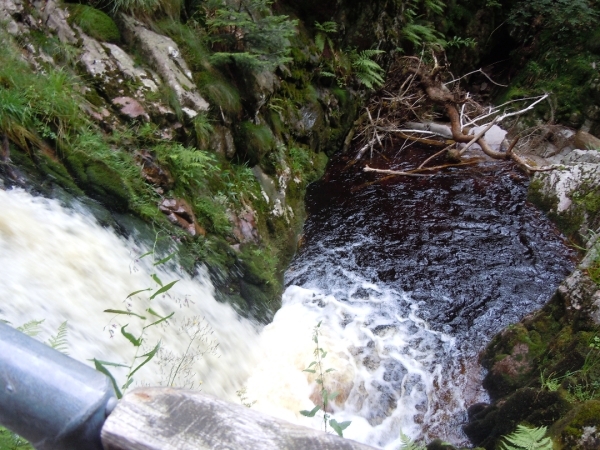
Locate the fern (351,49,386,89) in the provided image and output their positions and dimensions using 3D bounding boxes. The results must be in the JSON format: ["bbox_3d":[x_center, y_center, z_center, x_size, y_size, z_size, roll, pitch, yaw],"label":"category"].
[{"bbox_3d":[1.163,-2.658,8.830,0.560,0.540,0.550,11,34,17],"label":"fern"}]

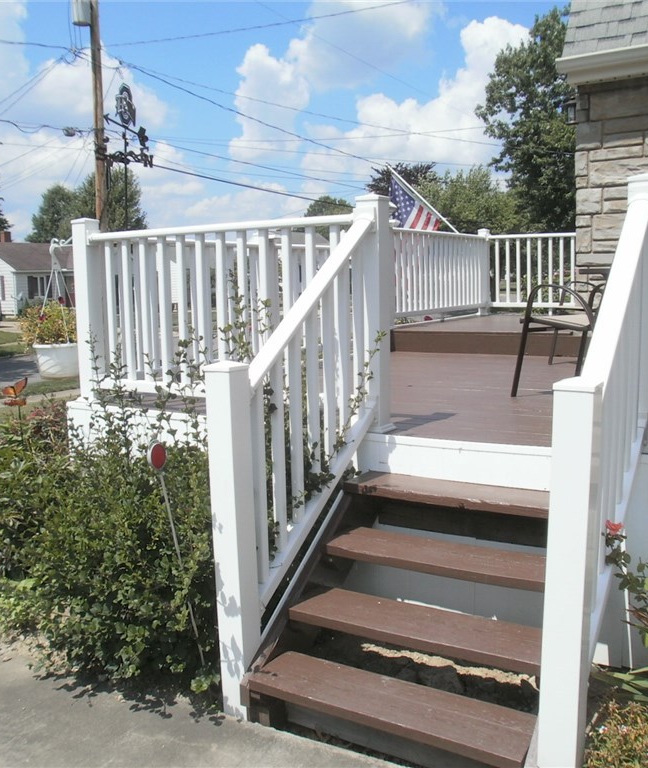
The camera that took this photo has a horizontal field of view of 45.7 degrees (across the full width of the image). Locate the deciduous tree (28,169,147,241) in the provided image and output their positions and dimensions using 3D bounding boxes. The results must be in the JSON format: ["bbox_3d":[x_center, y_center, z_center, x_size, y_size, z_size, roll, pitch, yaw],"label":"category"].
[{"bbox_3d":[-22.595,-14.107,74.900,11.200,13.190,10.500,-4,8,-16],"label":"deciduous tree"}]

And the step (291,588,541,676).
[{"bbox_3d":[0.336,0.849,2.691,0.925,0.041,0.238,3,9,30],"label":"step"}]

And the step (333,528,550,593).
[{"bbox_3d":[0.473,0.660,2.910,0.925,0.041,0.238,3,9,30],"label":"step"}]

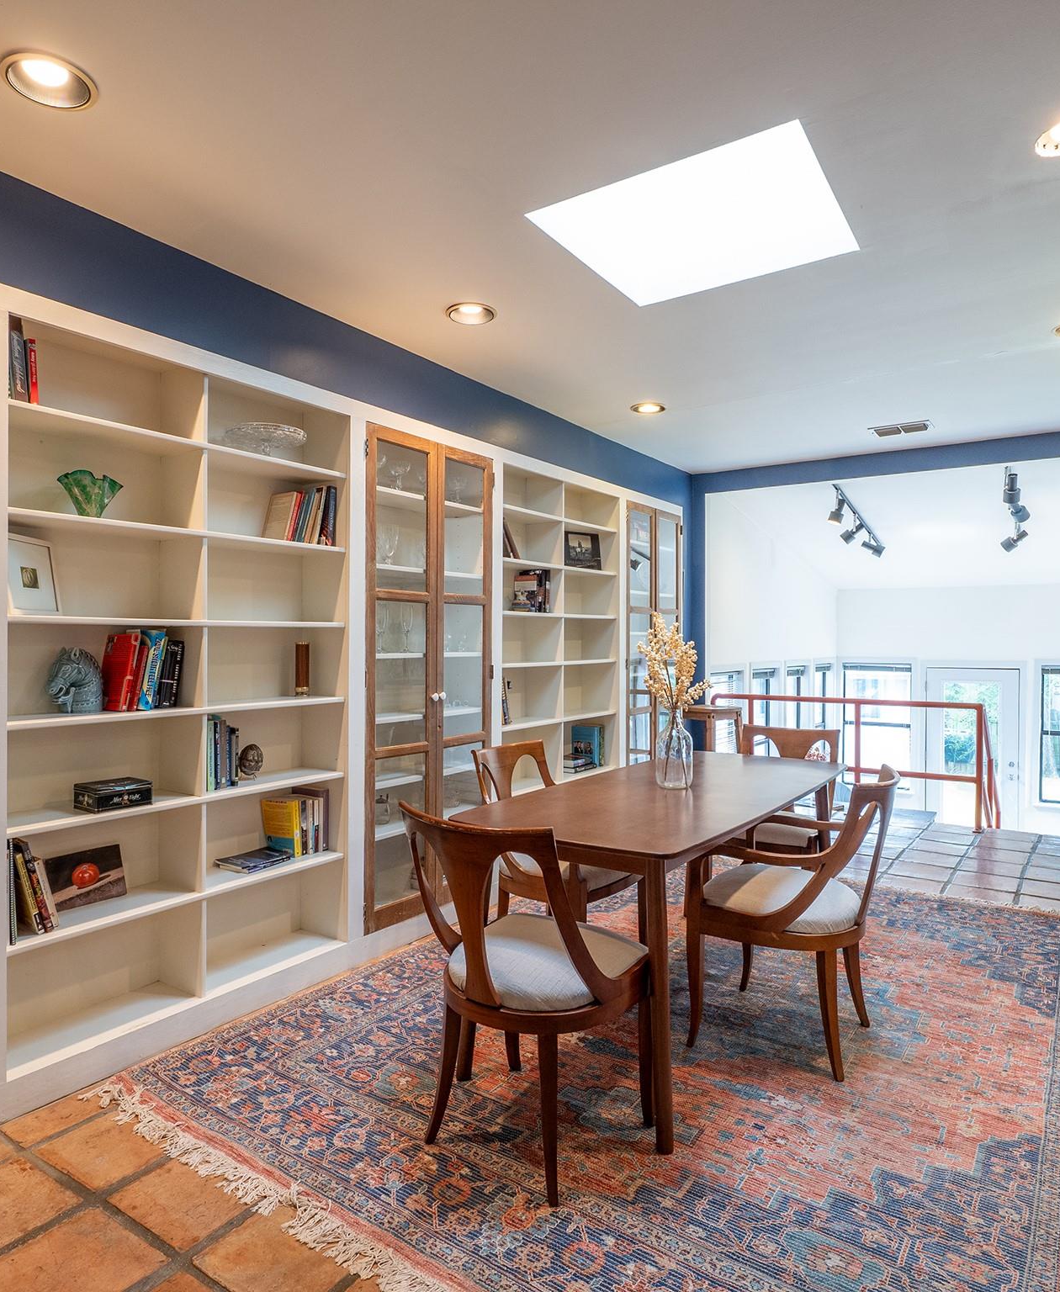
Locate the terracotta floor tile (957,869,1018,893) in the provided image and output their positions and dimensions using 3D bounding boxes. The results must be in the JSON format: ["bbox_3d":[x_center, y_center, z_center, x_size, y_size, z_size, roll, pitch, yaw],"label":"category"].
[{"bbox_3d":[2.400,1.250,4.194,0.290,0.015,0.290,0,0,35],"label":"terracotta floor tile"}]

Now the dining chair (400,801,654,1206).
[{"bbox_3d":[-0.006,0.814,1.990,0.500,0.860,0.550,0,0,35],"label":"dining chair"}]

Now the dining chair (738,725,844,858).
[{"bbox_3d":[1.155,0.820,3.651,0.470,0.840,0.540,0,0,35],"label":"dining chair"}]

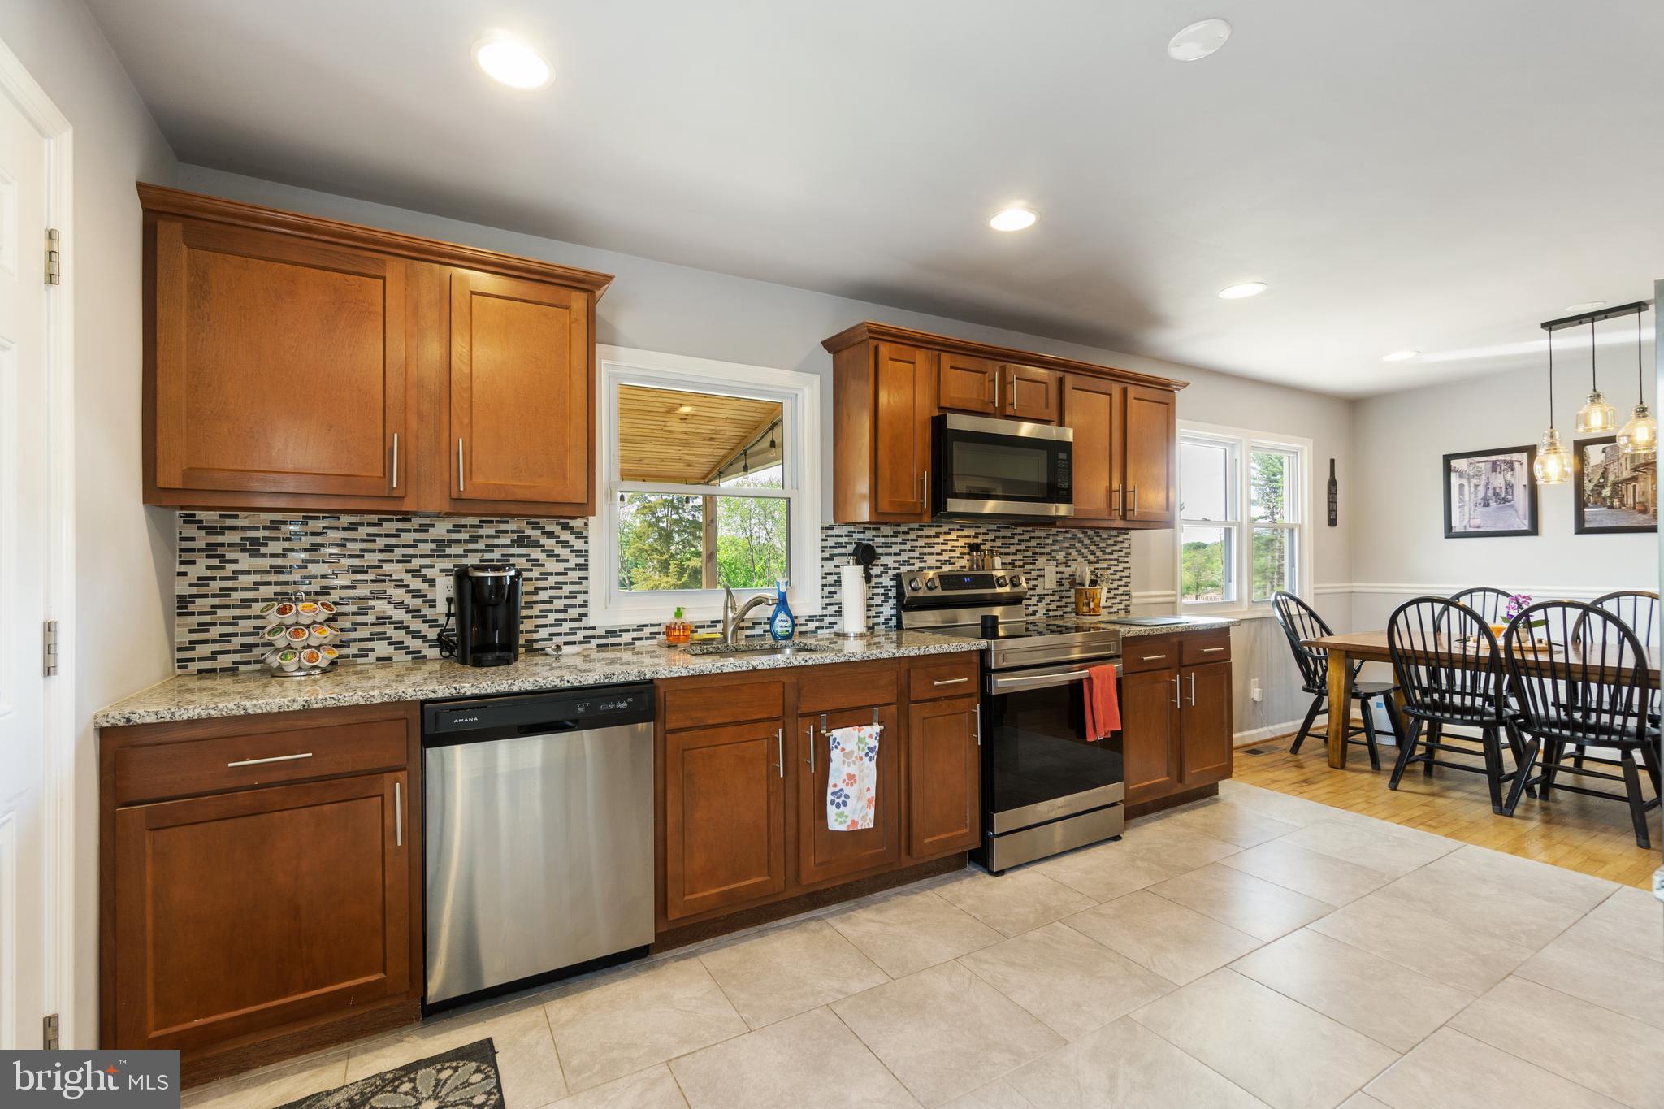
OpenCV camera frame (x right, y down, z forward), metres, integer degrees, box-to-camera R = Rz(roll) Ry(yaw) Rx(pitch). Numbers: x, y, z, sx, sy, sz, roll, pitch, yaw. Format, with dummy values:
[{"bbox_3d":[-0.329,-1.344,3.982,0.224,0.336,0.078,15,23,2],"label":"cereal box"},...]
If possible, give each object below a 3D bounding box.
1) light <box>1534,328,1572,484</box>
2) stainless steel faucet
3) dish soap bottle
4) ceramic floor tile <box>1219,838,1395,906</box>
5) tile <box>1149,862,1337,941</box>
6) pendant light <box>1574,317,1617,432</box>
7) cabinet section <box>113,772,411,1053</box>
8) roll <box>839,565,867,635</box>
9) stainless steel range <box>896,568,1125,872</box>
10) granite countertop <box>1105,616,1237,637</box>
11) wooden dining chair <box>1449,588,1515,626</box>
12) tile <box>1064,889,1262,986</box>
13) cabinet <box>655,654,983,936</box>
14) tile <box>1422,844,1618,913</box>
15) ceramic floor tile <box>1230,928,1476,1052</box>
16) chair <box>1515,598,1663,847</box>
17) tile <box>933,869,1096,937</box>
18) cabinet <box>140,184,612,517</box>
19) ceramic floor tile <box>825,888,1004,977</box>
[{"bbox_3d":[3.828,-0.787,3.668,0.140,0.826,0.140,0,-1,-29],"label":"light"},{"bbox_3d":[-0.308,0.224,2.607,0.260,0.220,0.075,-1,-1,40],"label":"stainless steel faucet"},{"bbox_3d":[-0.198,0.226,2.791,0.100,0.246,0.065,0,-1,-17],"label":"dish soap bottle"},{"bbox_3d":[1.865,1.252,2.732,0.446,0.010,0.446,0,-1,-29],"label":"ceramic floor tile"},{"bbox_3d":[1.472,1.253,2.512,0.446,0.010,0.446,0,-1,-29],"label":"tile"},{"bbox_3d":[3.793,-0.886,3.446,0.140,0.570,0.140,0,-1,-30],"label":"pendant light"},{"bbox_3d":[-1.322,0.838,1.645,0.545,0.568,0.025,0,-1,-30],"label":"cabinet section"},{"bbox_3d":[0.089,0.199,2.969,0.107,0.285,0.107,-1,-1,0],"label":"roll"},{"bbox_3d":[0.802,0.672,3.148,0.767,1.190,0.715,0,-1,-30],"label":"stainless steel range"},{"bbox_3d":[1.548,0.375,3.653,0.940,0.035,0.650,0,-1,-30],"label":"granite countertop"},{"bbox_3d":[4.064,0.755,4.404,0.600,1.060,0.480,0,-1,-30],"label":"wooden dining chair"},{"bbox_3d":[1.086,1.258,2.305,0.451,0.012,0.446,0,-1,-30],"label":"tile"},{"bbox_3d":[-0.123,0.828,2.687,1.290,0.876,0.625,0,-1,-30],"label":"cabinet"},{"bbox_3d":[2.655,1.252,2.680,0.445,0.012,0.452,0,-1,-30],"label":"tile"},{"bbox_3d":[1.518,1.265,2.044,0.456,0.012,0.452,0,-1,-30],"label":"ceramic floor tile"},{"bbox_3d":[3.512,0.736,3.246,0.640,1.035,0.475,0,-1,-30],"label":"chair"},{"bbox_3d":[0.674,1.282,2.600,0.456,0.012,0.452,0,-1,-30],"label":"tile"},{"bbox_3d":[-1.319,-0.524,2.176,1.162,0.802,0.358,0,-1,-29],"label":"cabinet"},{"bbox_3d":[0.267,1.263,2.349,0.450,0.012,0.440,0,-1,-30],"label":"ceramic floor tile"}]

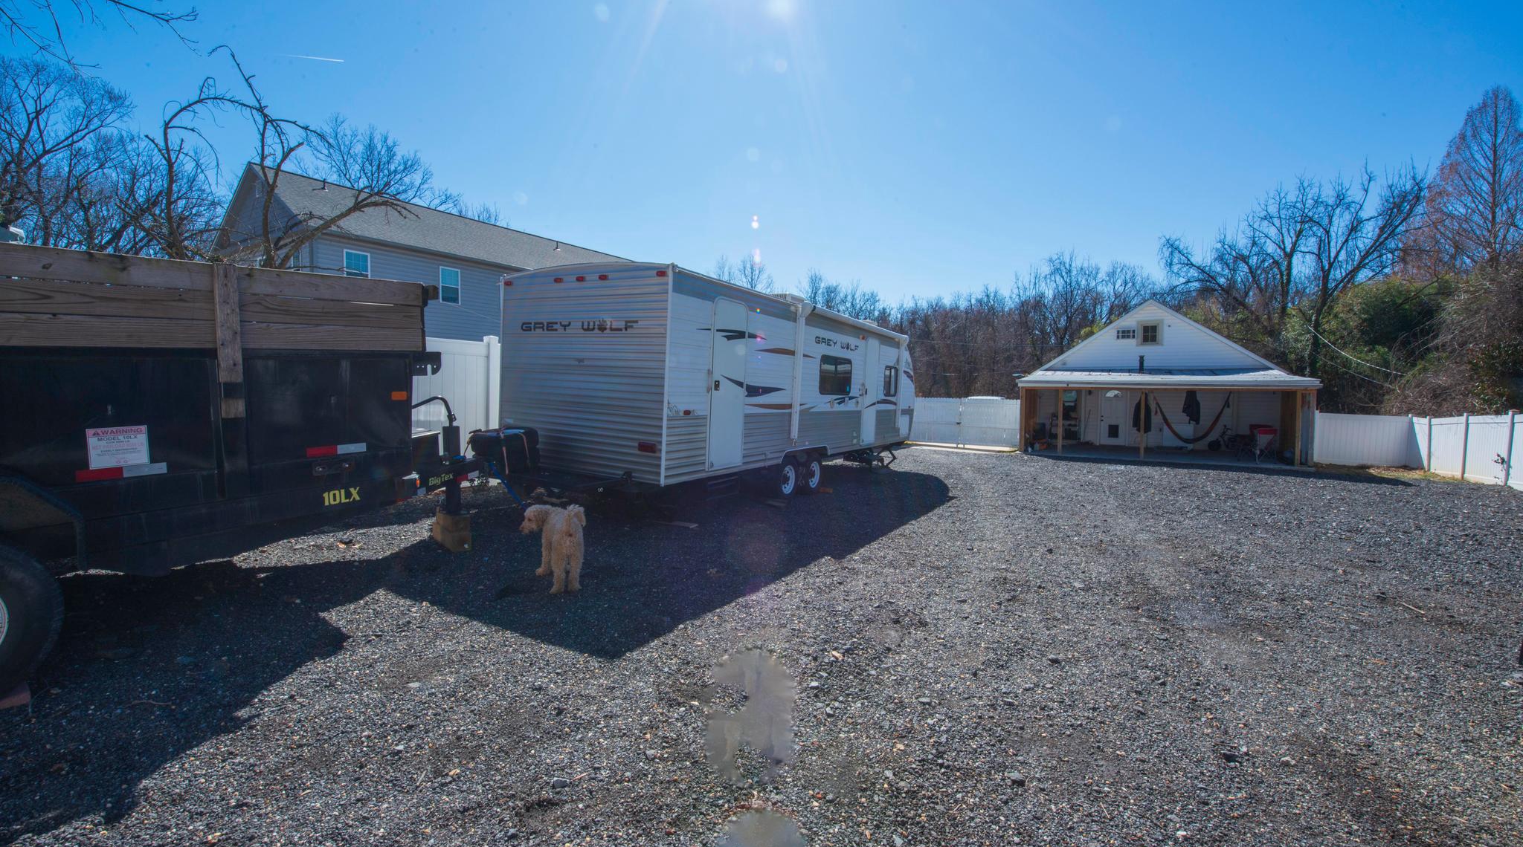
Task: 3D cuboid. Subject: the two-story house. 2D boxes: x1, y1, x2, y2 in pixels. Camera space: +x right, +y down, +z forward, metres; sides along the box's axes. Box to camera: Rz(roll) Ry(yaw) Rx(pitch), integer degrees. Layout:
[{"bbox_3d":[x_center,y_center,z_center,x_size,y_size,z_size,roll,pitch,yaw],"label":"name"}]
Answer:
[{"bbox_3d":[-12.620,-4.832,28.494,9.300,9.200,19.000,2,3,33],"label":"two-story house"}]

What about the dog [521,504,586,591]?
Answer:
[{"bbox_3d":[-1.570,0.869,4.460,0.360,0.640,0.800,-1,3,-30],"label":"dog"}]

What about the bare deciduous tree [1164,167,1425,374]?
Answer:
[{"bbox_3d":[25.232,-5.530,28.000,9.600,13.200,9.200,3,3,41],"label":"bare deciduous tree"}]

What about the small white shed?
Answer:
[{"bbox_3d":[13.968,-1.607,21.599,7.660,5.150,8.300,2,3,28],"label":"small white shed"}]

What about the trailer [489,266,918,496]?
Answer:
[{"bbox_3d":[0.374,-0.509,10.725,2.550,3.000,9.500,4,4,30],"label":"trailer"}]

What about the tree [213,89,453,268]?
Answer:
[{"bbox_3d":[-7.464,-2.450,10.000,3.800,6.100,3.800,-1,3,-36],"label":"tree"}]

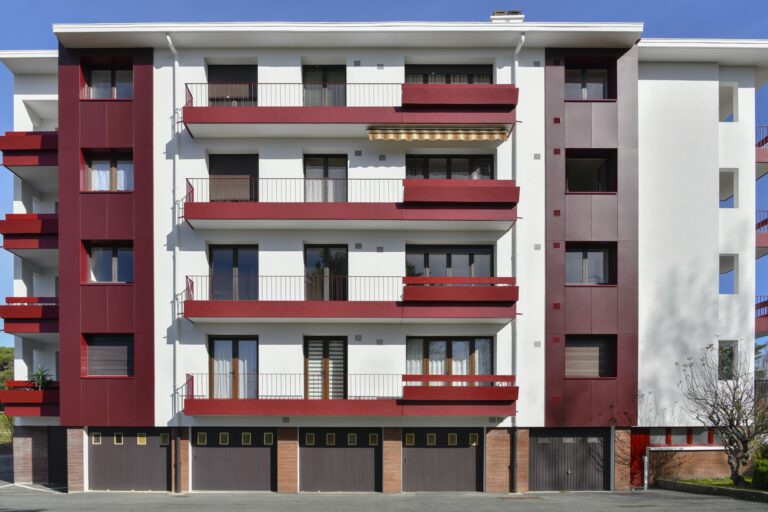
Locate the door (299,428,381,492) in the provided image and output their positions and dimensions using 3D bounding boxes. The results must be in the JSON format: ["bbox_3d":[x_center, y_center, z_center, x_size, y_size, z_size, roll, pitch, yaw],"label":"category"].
[{"bbox_3d":[-1.309,6.182,18.100,2.480,1.960,0.100,0,0,0],"label":"door"}]

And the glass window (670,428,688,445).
[{"bbox_3d":[9.449,5.772,19.100,0.560,0.510,0.060,0,0,0],"label":"glass window"}]

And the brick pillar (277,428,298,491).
[{"bbox_3d":[-2.971,6.225,18.475,0.626,2.001,0.450,0,0,0],"label":"brick pillar"}]

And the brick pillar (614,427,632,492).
[{"bbox_3d":[7.318,6.233,18.475,0.550,1.925,0.450,0,0,0],"label":"brick pillar"}]

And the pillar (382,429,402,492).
[{"bbox_3d":[0.261,6.089,17.850,0.583,1.987,0.350,0,0,0],"label":"pillar"}]

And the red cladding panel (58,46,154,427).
[{"bbox_3d":[-8.260,-0.573,17.780,2.858,11.297,0.250,0,0,0],"label":"red cladding panel"}]

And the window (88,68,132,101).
[{"bbox_3d":[-8.540,-5.320,18.650,1.374,1.100,0.150,0,0,0],"label":"window"}]

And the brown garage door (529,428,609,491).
[{"bbox_3d":[5.569,6.134,17.980,2.438,1.911,0.120,0,0,0],"label":"brown garage door"}]

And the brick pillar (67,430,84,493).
[{"bbox_3d":[-9.212,6.111,17.850,0.523,1.942,0.380,0,0,0],"label":"brick pillar"}]

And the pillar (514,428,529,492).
[{"bbox_3d":[4.201,6.241,18.460,0.428,1.971,0.420,0,0,0],"label":"pillar"}]

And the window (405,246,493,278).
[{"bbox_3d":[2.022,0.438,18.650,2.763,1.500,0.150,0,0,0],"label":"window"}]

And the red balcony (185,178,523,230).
[{"bbox_3d":[-0.953,-1.574,17.250,9.420,1.240,1.200,0,0,0],"label":"red balcony"}]

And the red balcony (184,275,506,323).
[{"bbox_3d":[-0.967,1.199,17.250,9.420,1.240,1.200,0,0,0],"label":"red balcony"}]

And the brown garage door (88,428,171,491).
[{"bbox_3d":[-7.917,6.345,18.600,2.569,1.977,0.120,0,0,0],"label":"brown garage door"}]

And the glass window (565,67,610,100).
[{"bbox_3d":[6.354,-5.367,18.650,1.436,1.100,0.150,0,0,0],"label":"glass window"}]

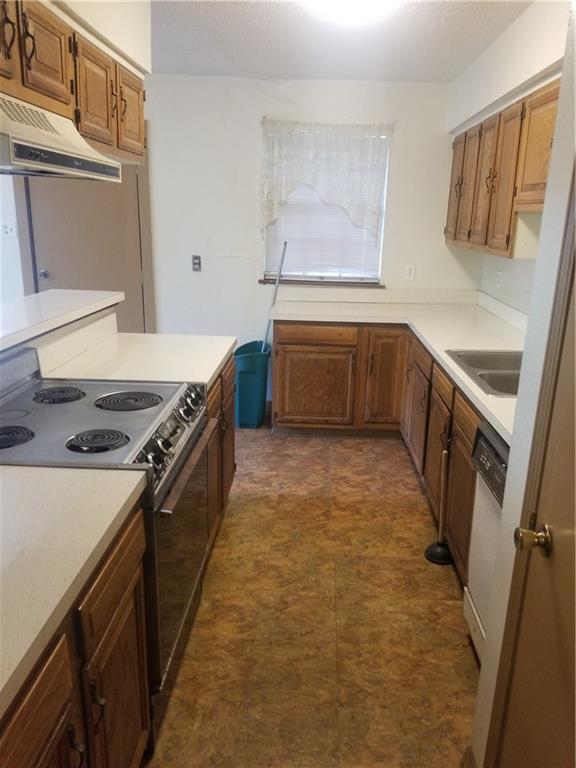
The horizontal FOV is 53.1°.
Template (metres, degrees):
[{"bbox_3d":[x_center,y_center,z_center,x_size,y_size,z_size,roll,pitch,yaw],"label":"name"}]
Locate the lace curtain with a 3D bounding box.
[{"bbox_3d":[0.268,-1.454,4.166,0.924,0.835,0.060,2,16,3],"label":"lace curtain"}]

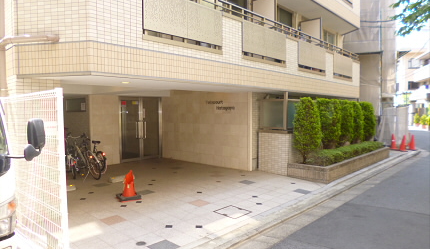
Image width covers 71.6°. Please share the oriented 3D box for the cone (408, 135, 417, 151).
[{"bbox_3d":[8.790,0.815,13.220,0.380,0.700,0.380,2,3,43],"label":"cone"}]

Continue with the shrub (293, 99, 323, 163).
[{"bbox_3d":[2.385,0.153,7.650,0.750,1.690,0.750,2,3,43],"label":"shrub"}]

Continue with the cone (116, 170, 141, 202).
[{"bbox_3d":[-1.586,1.108,5.497,0.380,0.540,0.380,-2,2,-34],"label":"cone"}]

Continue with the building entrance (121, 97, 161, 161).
[{"bbox_3d":[-2.405,0.156,9.860,0.150,2.100,1.550,2,3,43],"label":"building entrance"}]

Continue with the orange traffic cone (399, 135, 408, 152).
[{"bbox_3d":[8.283,0.827,13.060,0.380,0.700,0.380,2,3,43],"label":"orange traffic cone"}]

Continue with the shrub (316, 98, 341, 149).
[{"bbox_3d":[3.230,0.040,8.530,0.740,1.580,0.740,2,3,43],"label":"shrub"}]

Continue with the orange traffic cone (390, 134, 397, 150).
[{"bbox_3d":[8.060,0.800,13.400,0.380,0.700,0.380,2,3,43],"label":"orange traffic cone"}]

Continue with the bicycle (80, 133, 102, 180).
[{"bbox_3d":[-3.060,0.770,7.270,1.620,1.030,0.520,2,3,43],"label":"bicycle"}]

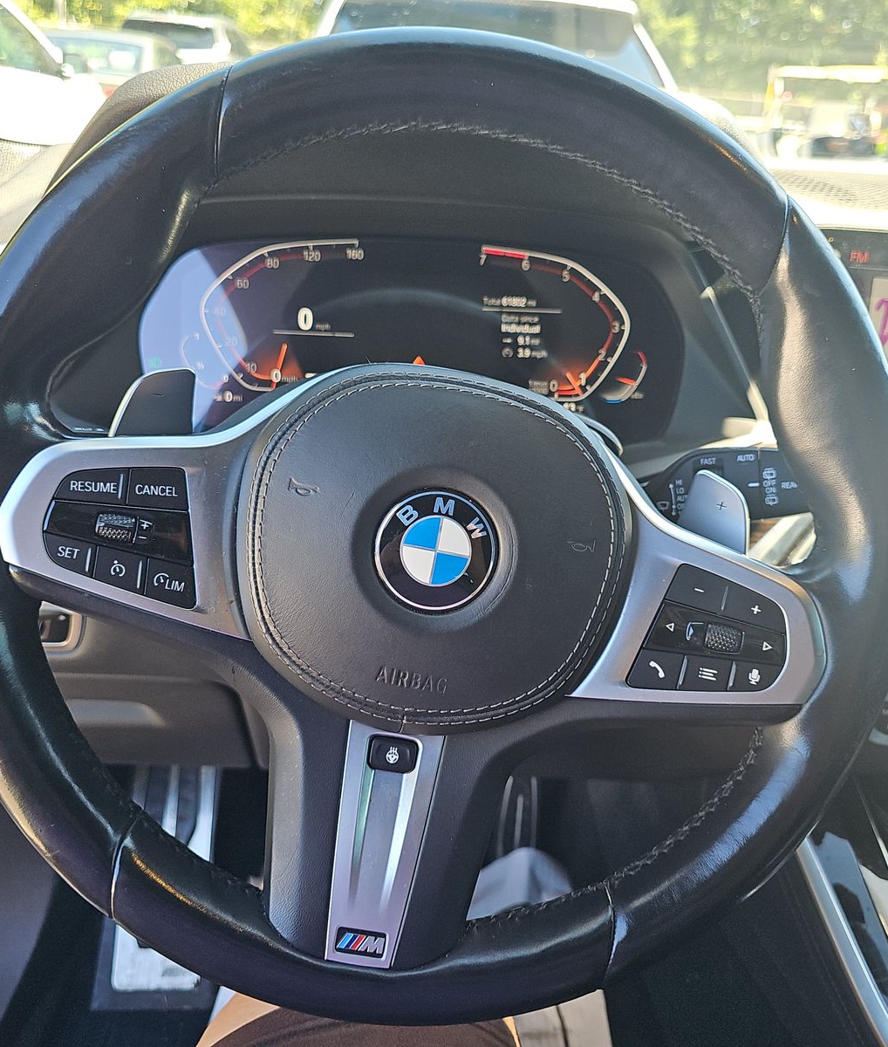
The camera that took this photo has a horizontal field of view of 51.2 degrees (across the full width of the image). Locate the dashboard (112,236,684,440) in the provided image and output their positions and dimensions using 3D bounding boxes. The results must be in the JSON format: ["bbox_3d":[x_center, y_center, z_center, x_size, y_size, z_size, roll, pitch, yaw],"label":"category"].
[{"bbox_3d":[-0.021,-0.110,0.565,0.330,0.125,0.050,2,2,-3],"label":"dashboard"}]

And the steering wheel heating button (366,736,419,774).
[{"bbox_3d":[-0.020,0.090,0.364,0.018,0.013,0.006,8,-1,-5],"label":"steering wheel heating button"}]

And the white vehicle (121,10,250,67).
[{"bbox_3d":[-4.502,-8.474,17.493,1.900,1.760,4.700,3,26,-4],"label":"white vehicle"}]

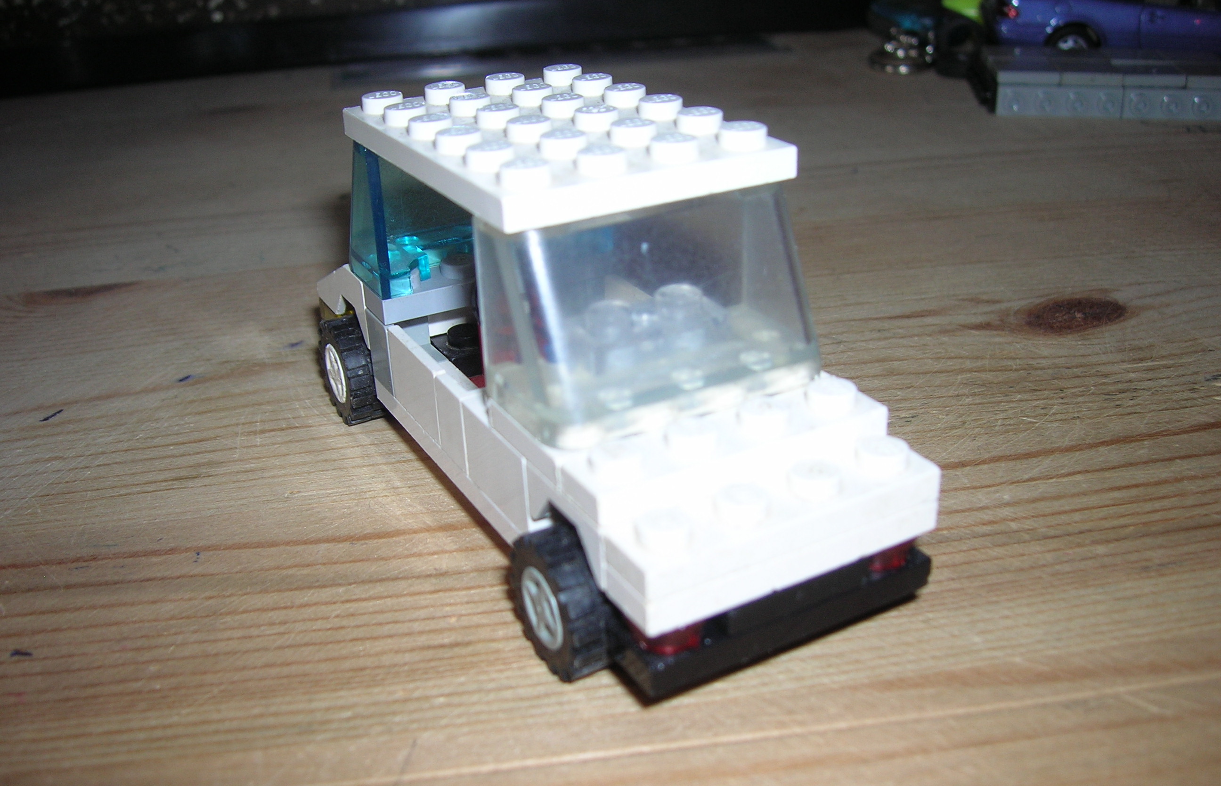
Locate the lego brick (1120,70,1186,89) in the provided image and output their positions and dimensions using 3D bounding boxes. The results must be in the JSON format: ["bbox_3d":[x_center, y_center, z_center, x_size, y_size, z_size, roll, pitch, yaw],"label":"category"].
[{"bbox_3d":[0.144,-0.084,0.320,0.016,0.003,0.012,3,26,11],"label":"lego brick"}]

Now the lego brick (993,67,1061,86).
[{"bbox_3d":[0.113,-0.087,0.326,0.016,0.003,0.012,3,26,11],"label":"lego brick"}]

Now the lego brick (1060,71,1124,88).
[{"bbox_3d":[0.129,-0.086,0.323,0.016,0.003,0.012,3,26,11],"label":"lego brick"}]

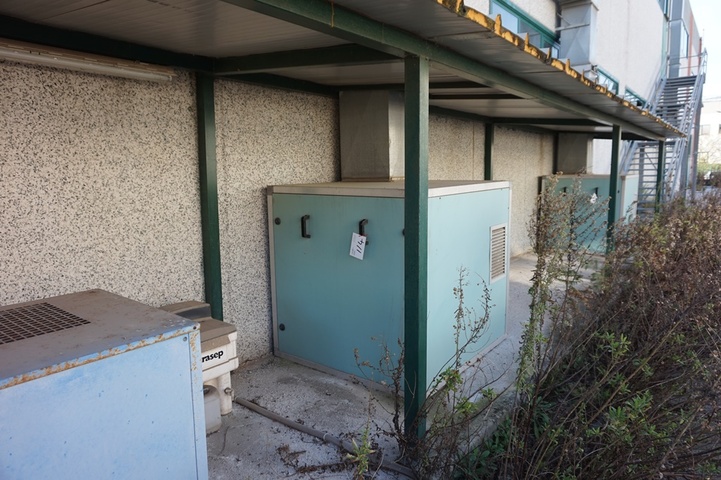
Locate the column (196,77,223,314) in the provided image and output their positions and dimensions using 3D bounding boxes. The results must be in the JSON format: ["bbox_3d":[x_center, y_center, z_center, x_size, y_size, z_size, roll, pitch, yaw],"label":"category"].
[{"bbox_3d":[-1.033,-0.042,3.362,0.082,2.169,0.082,6,11,37],"label":"column"}]

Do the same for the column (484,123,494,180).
[{"bbox_3d":[1.935,-0.637,7.236,0.082,2.197,0.082,6,11,37],"label":"column"}]

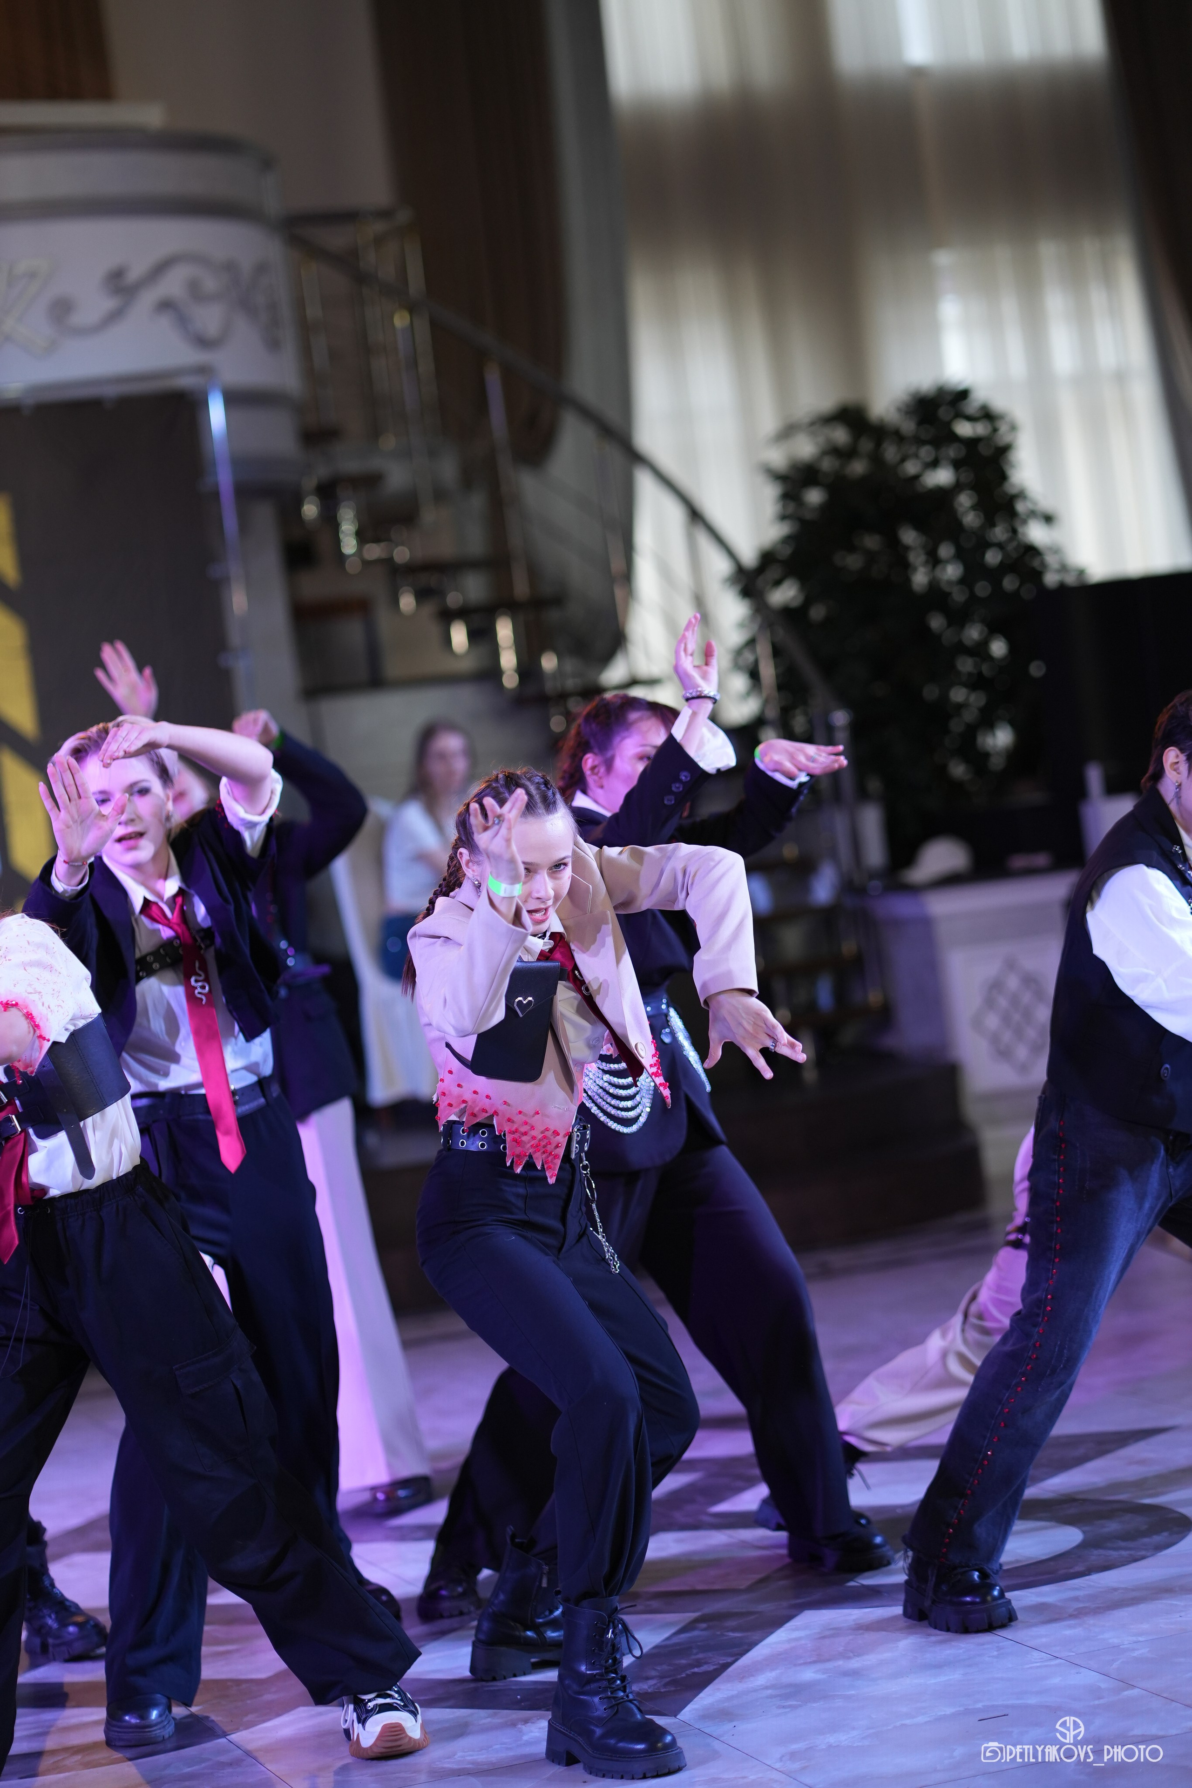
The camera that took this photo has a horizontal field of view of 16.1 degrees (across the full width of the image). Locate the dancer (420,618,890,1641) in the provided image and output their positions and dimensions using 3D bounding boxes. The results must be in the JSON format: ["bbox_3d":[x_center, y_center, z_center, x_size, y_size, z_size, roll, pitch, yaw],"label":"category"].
[{"bbox_3d":[0.039,0.393,7.456,0.720,1.700,0.750,-7,1,-33],"label":"dancer"}]

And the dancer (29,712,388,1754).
[{"bbox_3d":[-0.665,0.508,7.110,0.670,1.640,0.770,-7,1,-20],"label":"dancer"}]

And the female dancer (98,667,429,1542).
[{"bbox_3d":[-0.718,0.404,8.520,0.680,1.820,0.560,-7,1,-20],"label":"female dancer"}]

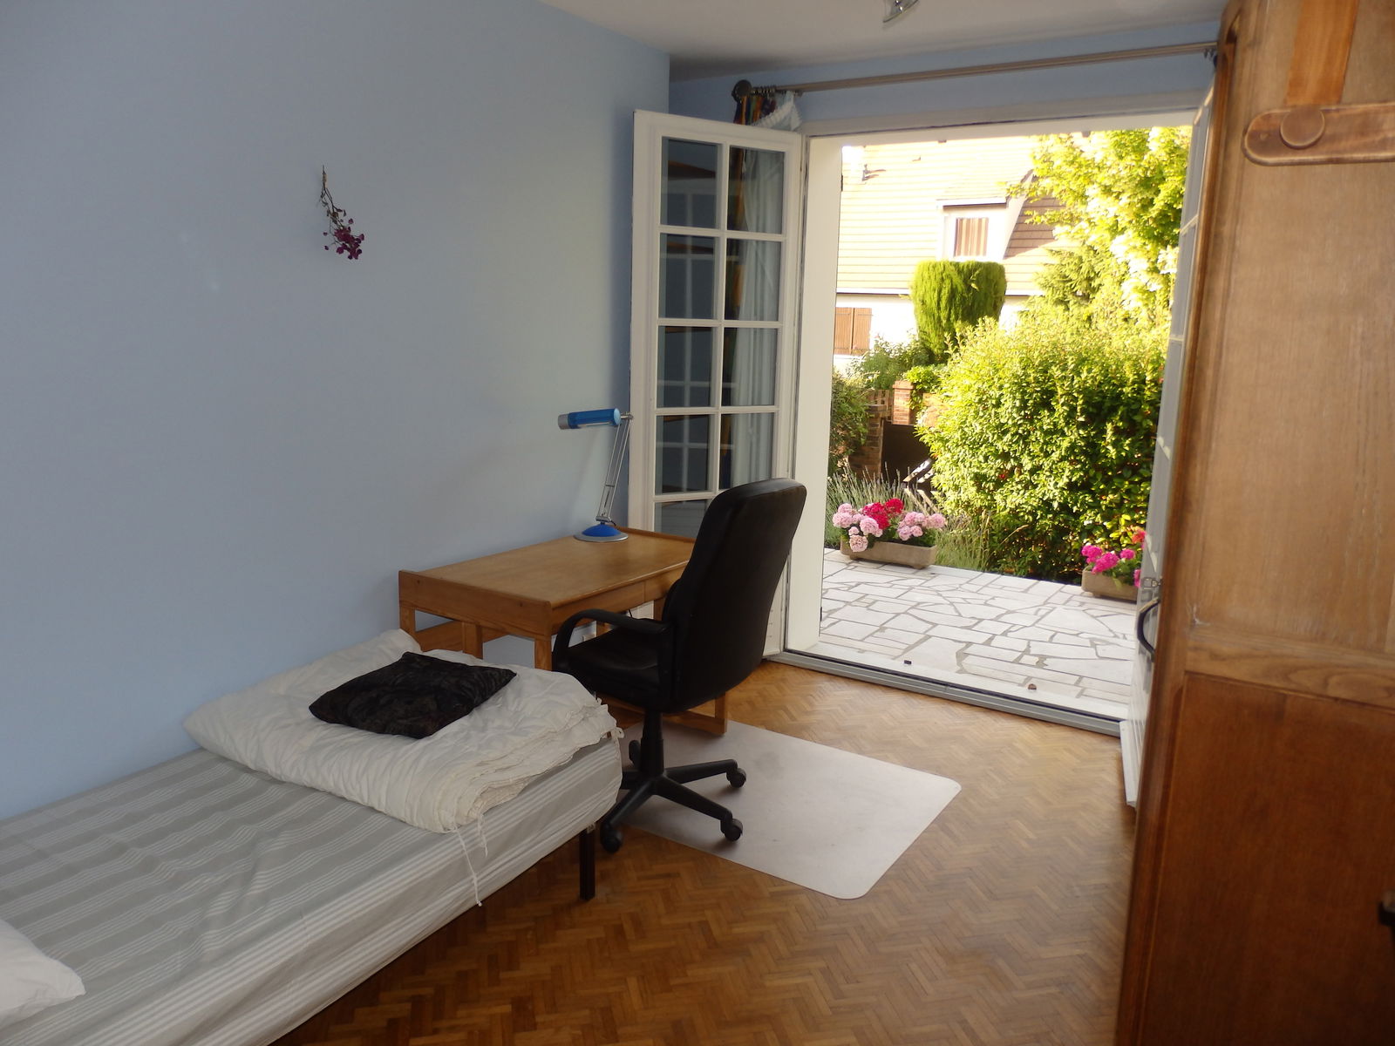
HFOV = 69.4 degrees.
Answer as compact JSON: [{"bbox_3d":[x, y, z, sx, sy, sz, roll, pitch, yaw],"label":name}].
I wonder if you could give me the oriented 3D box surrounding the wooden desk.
[{"bbox_3d":[-0.396,0.463,3.337,0.570,0.745,1.020,8,13,29],"label":"wooden desk"}]

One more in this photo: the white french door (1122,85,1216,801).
[{"bbox_3d":[1.528,-0.242,3.208,0.080,2.160,0.730,6,12,20],"label":"white french door"}]

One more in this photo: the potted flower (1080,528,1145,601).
[{"bbox_3d":[2.584,0.232,5.827,0.660,0.420,0.300,8,13,29],"label":"potted flower"}]

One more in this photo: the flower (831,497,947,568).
[{"bbox_3d":[1.278,0.038,6.643,0.740,0.440,0.300,8,13,29],"label":"flower"}]

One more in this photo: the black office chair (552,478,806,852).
[{"bbox_3d":[-0.091,0.370,3.046,0.670,1.050,0.600,8,13,29],"label":"black office chair"}]

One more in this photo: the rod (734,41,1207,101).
[{"bbox_3d":[0.977,-1.615,3.595,1.930,0.085,0.100,8,13,29],"label":"rod"}]

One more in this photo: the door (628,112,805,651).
[{"bbox_3d":[0.056,-0.467,4.092,0.735,2.175,0.060,-4,12,-27],"label":"door"}]

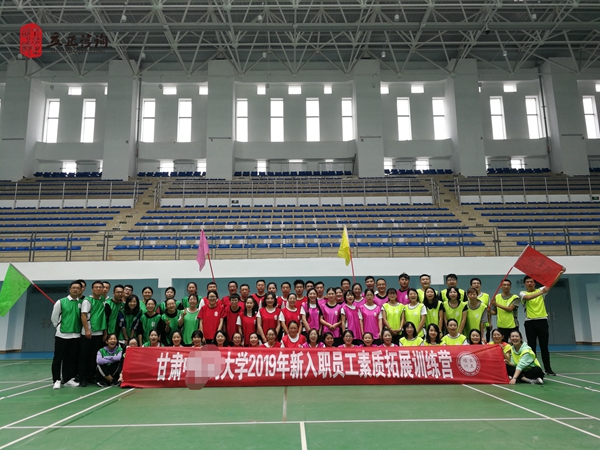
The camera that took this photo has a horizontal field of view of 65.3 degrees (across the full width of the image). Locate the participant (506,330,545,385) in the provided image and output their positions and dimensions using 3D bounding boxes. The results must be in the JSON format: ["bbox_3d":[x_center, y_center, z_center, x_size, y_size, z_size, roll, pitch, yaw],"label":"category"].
[{"bbox_3d":[3.653,2.133,7.596,0.630,0.790,0.600,-8,-13,33],"label":"participant"}]

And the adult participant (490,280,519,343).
[{"bbox_3d":[3.731,1.842,8.471,0.560,1.700,0.380,-6,-12,23],"label":"adult participant"}]

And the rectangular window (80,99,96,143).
[{"bbox_3d":[-13.479,-6.639,29.924,0.840,2.965,0.200,0,-11,-1],"label":"rectangular window"}]

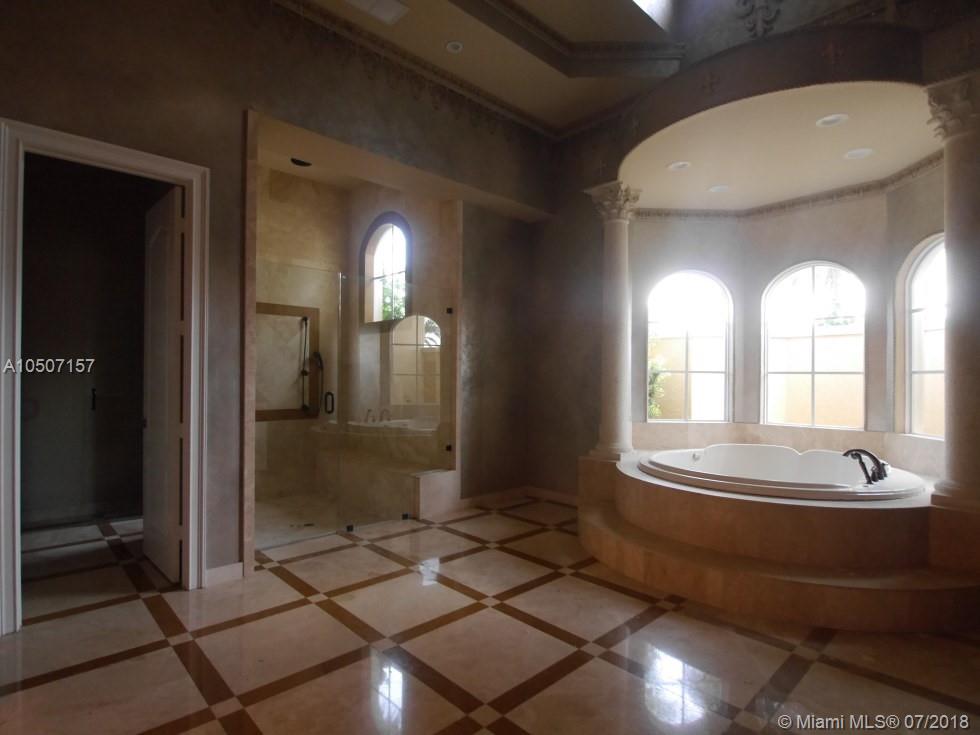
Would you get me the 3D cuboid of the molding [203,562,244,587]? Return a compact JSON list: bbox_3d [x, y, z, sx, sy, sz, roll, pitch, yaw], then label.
[{"bbox_3d":[-1.663,1.298,3.204,0.235,0.103,0.020,2,-2,-44],"label":"molding"}]

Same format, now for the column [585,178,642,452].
[{"bbox_3d":[1.164,-0.409,4.743,0.375,2.479,0.375,2,-2,-44],"label":"column"}]

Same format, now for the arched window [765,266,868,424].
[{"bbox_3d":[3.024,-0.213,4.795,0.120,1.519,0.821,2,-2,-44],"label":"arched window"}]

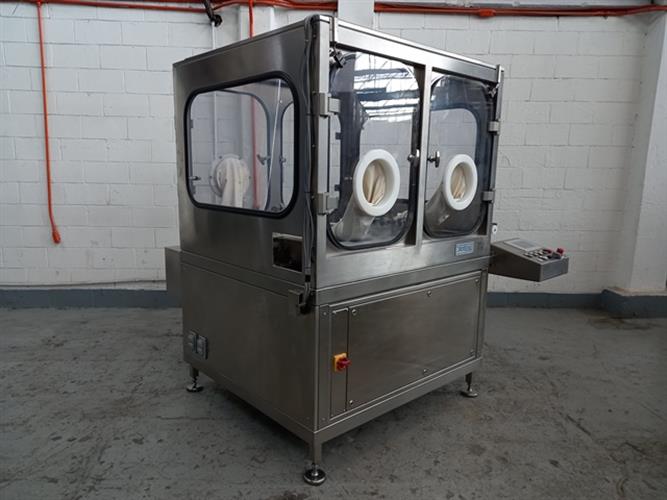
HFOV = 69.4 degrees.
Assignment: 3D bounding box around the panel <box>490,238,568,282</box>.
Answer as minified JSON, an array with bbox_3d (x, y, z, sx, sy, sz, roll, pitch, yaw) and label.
[{"bbox_3d":[1.257,0.059,3.082,0.380,0.188,0.333,-8,13,-41],"label":"panel"}]

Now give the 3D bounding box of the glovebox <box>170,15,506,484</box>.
[{"bbox_3d":[0.005,-0.065,2.903,1.353,1.976,1.282,-8,13,-41],"label":"glovebox"}]

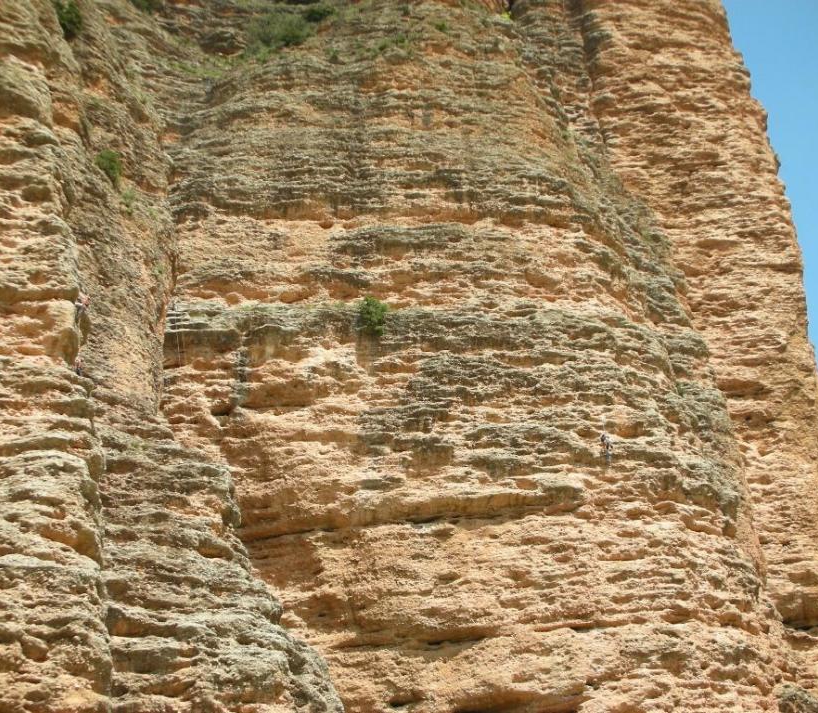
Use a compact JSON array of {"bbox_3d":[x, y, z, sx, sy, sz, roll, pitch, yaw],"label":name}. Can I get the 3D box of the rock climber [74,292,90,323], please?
[{"bbox_3d":[-15.773,-2.319,61.000,0.700,1.650,0.700,11,-27,-27],"label":"rock climber"}]

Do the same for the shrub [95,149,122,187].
[{"bbox_3d":[-15.707,-9.827,66.000,1.400,1.900,1.300,-2,-24,0],"label":"shrub"}]

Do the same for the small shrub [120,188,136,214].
[{"bbox_3d":[-14.884,-8.224,67.000,0.850,1.200,0.800,-2,-24,0],"label":"small shrub"}]

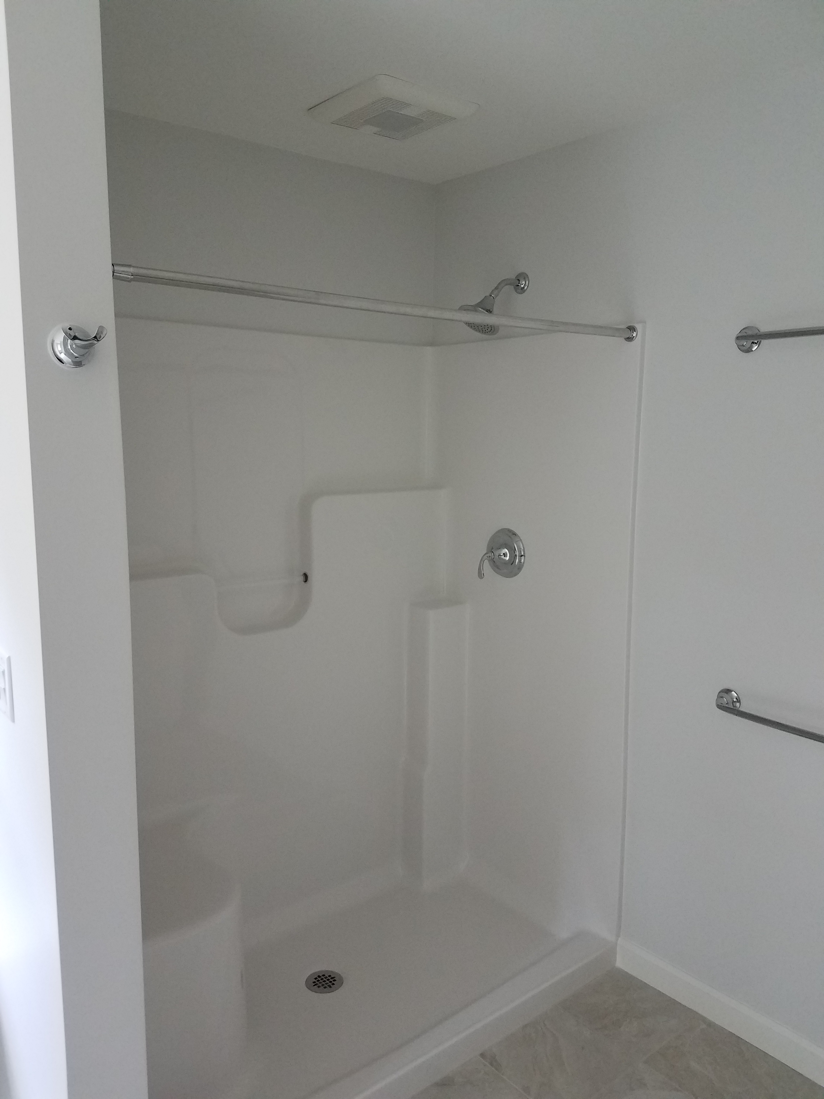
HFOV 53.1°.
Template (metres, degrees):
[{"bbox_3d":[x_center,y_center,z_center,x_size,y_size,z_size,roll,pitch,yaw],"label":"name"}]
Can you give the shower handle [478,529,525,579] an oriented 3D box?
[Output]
[{"bbox_3d":[0.261,0.018,2.666,0.125,0.166,0.165,-6,10,-39],"label":"shower handle"}]

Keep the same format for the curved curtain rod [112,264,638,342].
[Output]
[{"bbox_3d":[0.030,-0.522,1.813,1.470,0.055,0.060,-6,10,-39],"label":"curved curtain rod"}]

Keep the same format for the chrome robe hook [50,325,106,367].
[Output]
[{"bbox_3d":[-0.474,-0.292,1.178,0.064,0.062,0.068,-6,10,-39],"label":"chrome robe hook"}]

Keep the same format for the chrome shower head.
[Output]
[{"bbox_3d":[0.245,-0.746,2.491,0.248,0.200,0.140,-6,10,-39],"label":"chrome shower head"}]

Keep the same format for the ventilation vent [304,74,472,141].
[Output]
[{"bbox_3d":[-0.049,-1.143,2.175,0.325,0.032,0.320,-6,10,-39],"label":"ventilation vent"}]

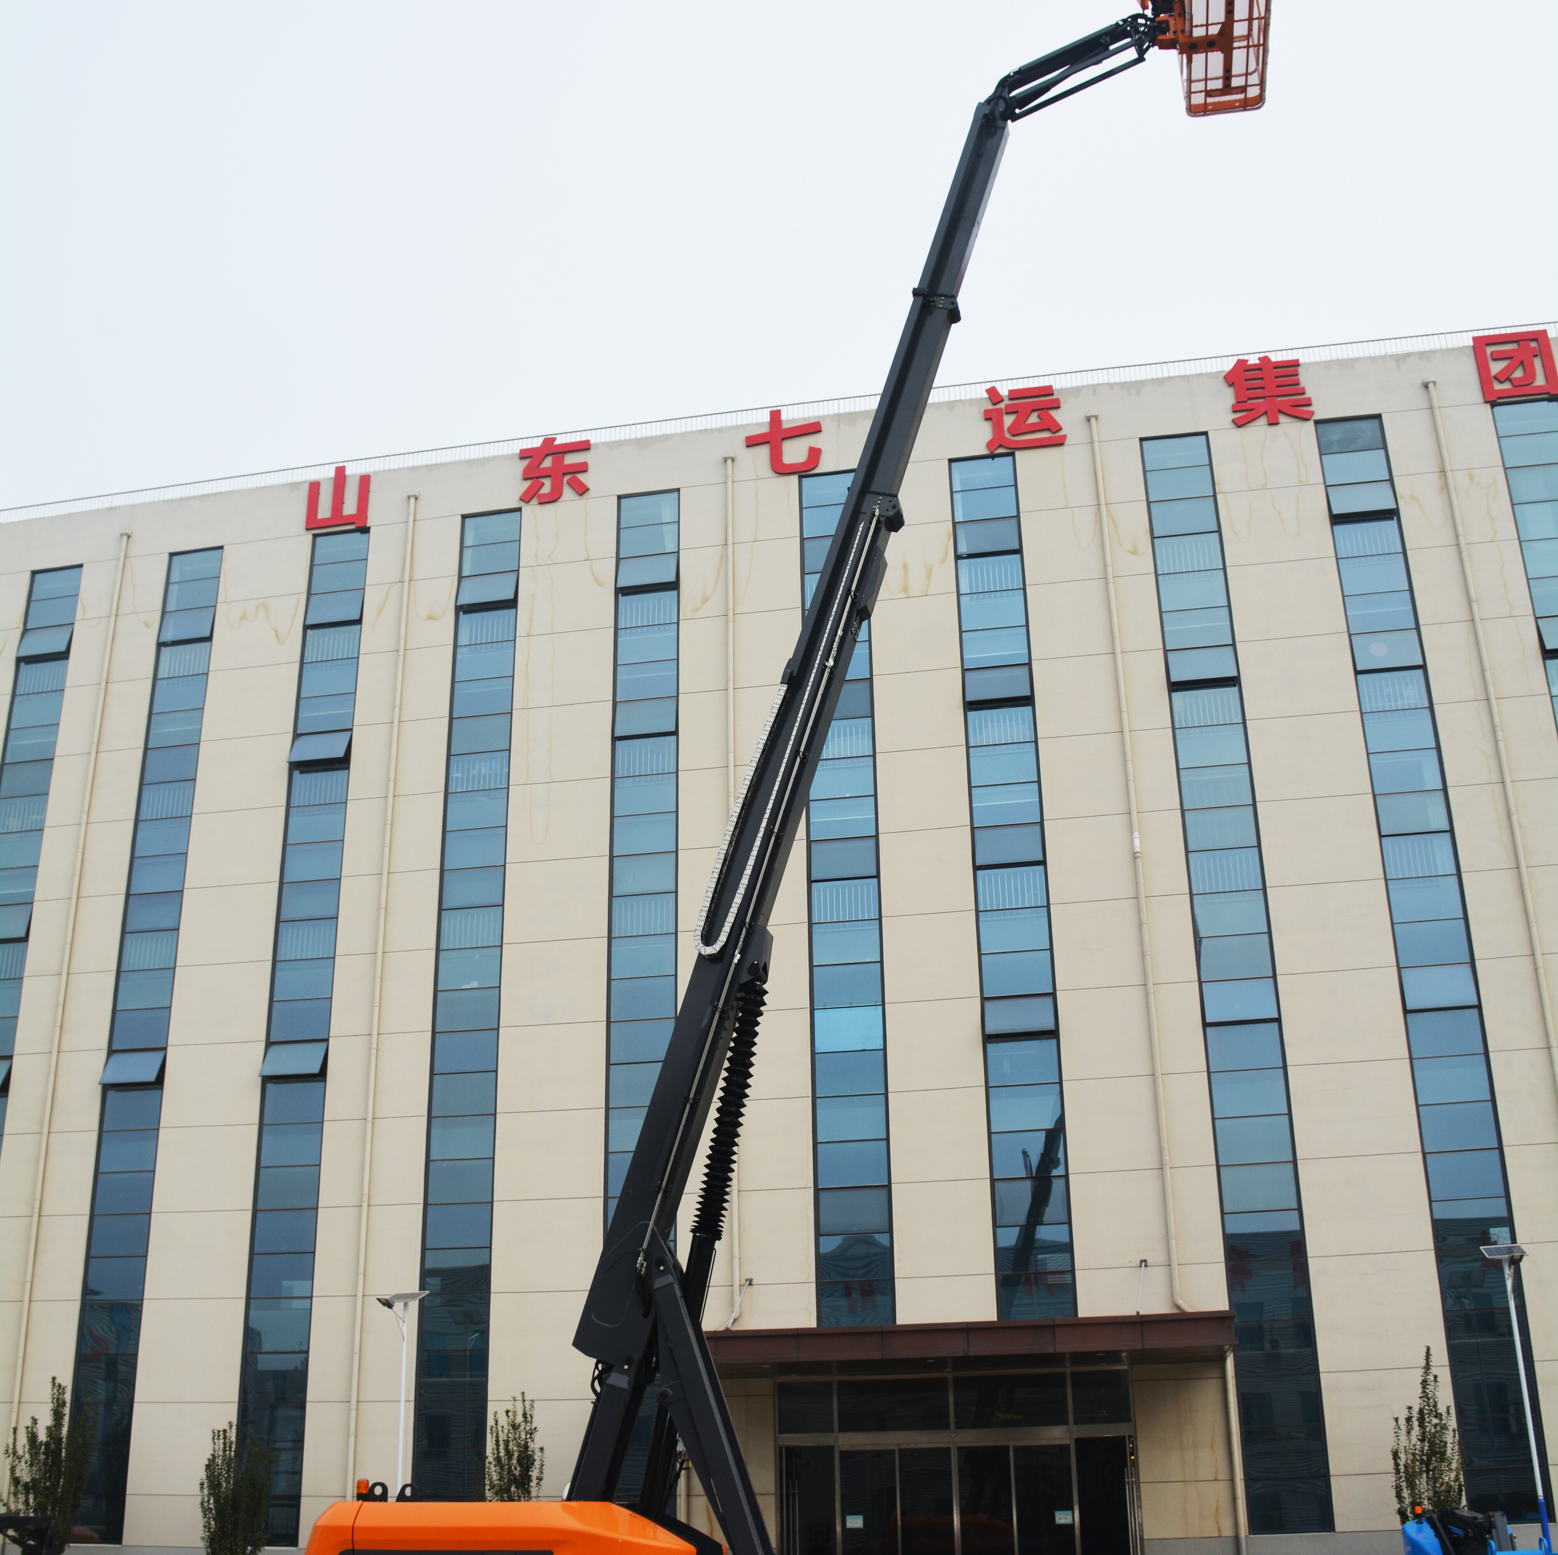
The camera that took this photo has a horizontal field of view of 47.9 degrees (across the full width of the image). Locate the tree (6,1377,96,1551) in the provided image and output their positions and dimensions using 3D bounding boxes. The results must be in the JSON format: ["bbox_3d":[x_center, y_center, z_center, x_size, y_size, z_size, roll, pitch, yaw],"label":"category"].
[{"bbox_3d":[-13.495,13.272,32.228,1.700,4.300,1.700,-5,-21,10],"label":"tree"}]

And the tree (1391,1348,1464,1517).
[{"bbox_3d":[10.616,11.221,27.996,1.200,4.200,1.200,-5,-21,10],"label":"tree"}]

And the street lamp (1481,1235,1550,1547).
[{"bbox_3d":[11.779,10.158,27.436,0.800,5.700,1.500,-5,-21,10],"label":"street lamp"}]

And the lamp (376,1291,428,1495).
[{"bbox_3d":[-6.672,11.809,30.276,0.800,5.700,1.500,-5,-21,10],"label":"lamp"}]

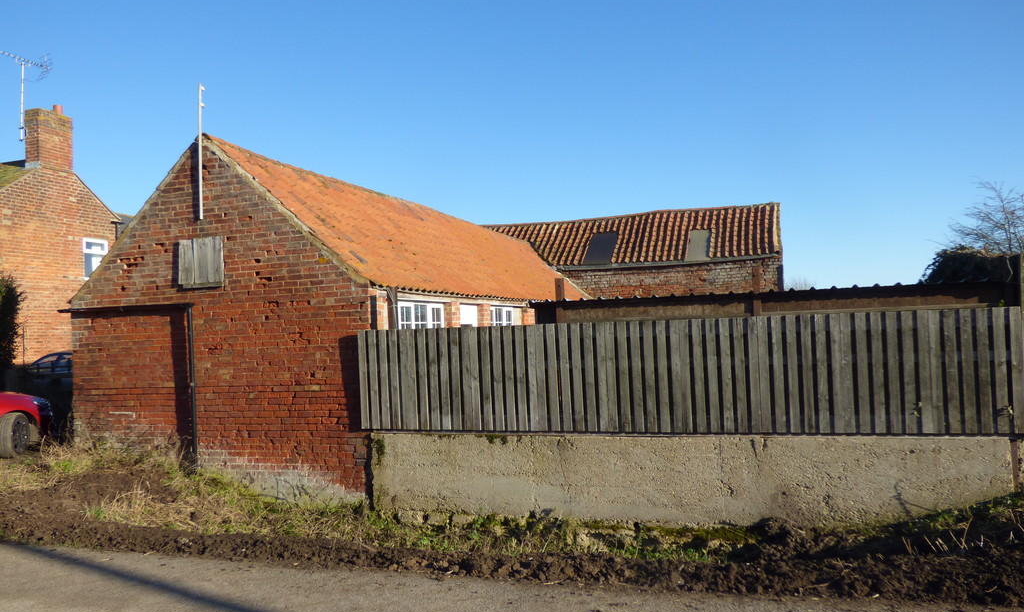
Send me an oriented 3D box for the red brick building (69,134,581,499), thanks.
[{"bbox_3d":[-1.733,0.195,16.657,4.970,4.730,13.820,-3,-2,19],"label":"red brick building"}]

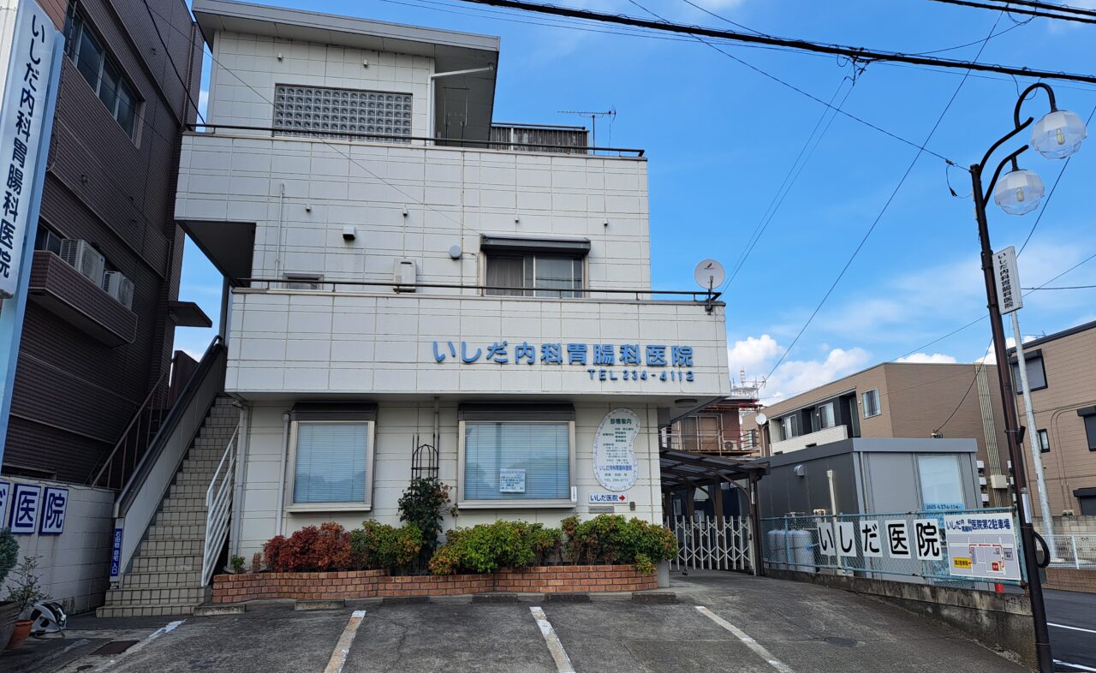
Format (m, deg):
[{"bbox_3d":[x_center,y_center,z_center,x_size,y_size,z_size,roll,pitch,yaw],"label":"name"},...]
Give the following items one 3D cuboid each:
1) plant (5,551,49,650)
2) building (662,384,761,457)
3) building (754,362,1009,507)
[{"bbox_3d":[-5.496,2.798,8.039,0.410,0.940,0.410,1,-14,-9],"label":"plant"},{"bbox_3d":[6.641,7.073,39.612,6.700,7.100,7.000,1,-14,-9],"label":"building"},{"bbox_3d":[14.817,5.996,34.545,6.700,6.650,14.300,1,-14,-9],"label":"building"}]

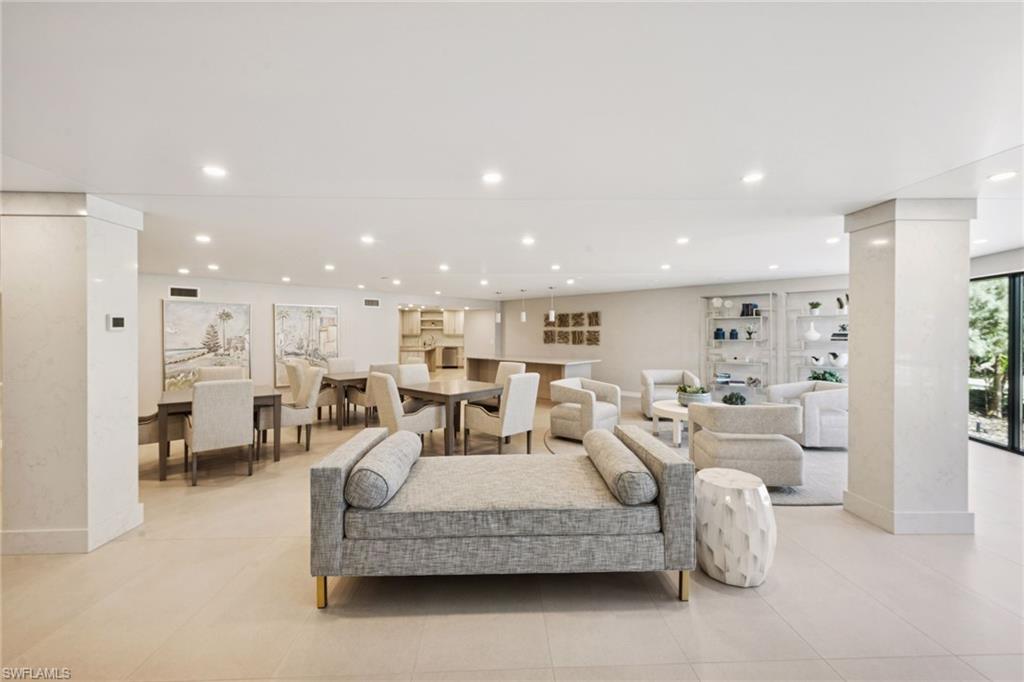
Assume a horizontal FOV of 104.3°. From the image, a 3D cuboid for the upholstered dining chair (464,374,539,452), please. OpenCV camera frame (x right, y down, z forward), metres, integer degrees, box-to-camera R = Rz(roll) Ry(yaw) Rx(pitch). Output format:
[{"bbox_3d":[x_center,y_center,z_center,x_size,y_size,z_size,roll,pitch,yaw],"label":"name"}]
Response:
[{"bbox_3d":[-0.125,0.875,4.666,0.671,0.986,0.543,1,1,45],"label":"upholstered dining chair"}]

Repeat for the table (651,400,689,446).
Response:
[{"bbox_3d":[2.496,1.127,5.466,1.055,0.454,1.055,0,1,0],"label":"table"}]

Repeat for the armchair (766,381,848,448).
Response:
[{"bbox_3d":[4.140,0.984,5.530,0.780,0.750,0.800,0,1,-2],"label":"armchair"}]

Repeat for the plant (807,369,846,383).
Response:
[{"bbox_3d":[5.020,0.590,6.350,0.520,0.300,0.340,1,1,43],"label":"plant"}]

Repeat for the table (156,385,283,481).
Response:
[{"bbox_3d":[-3.390,0.994,4.660,1.060,0.762,1.060,-1,1,-40],"label":"table"}]

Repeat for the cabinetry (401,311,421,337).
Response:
[{"bbox_3d":[-4.170,-0.730,16.500,0.820,1.030,0.350,0,1,0],"label":"cabinetry"}]

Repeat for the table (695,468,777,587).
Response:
[{"bbox_3d":[1.346,1.128,2.471,0.444,0.558,0.444,0,1,0],"label":"table"}]

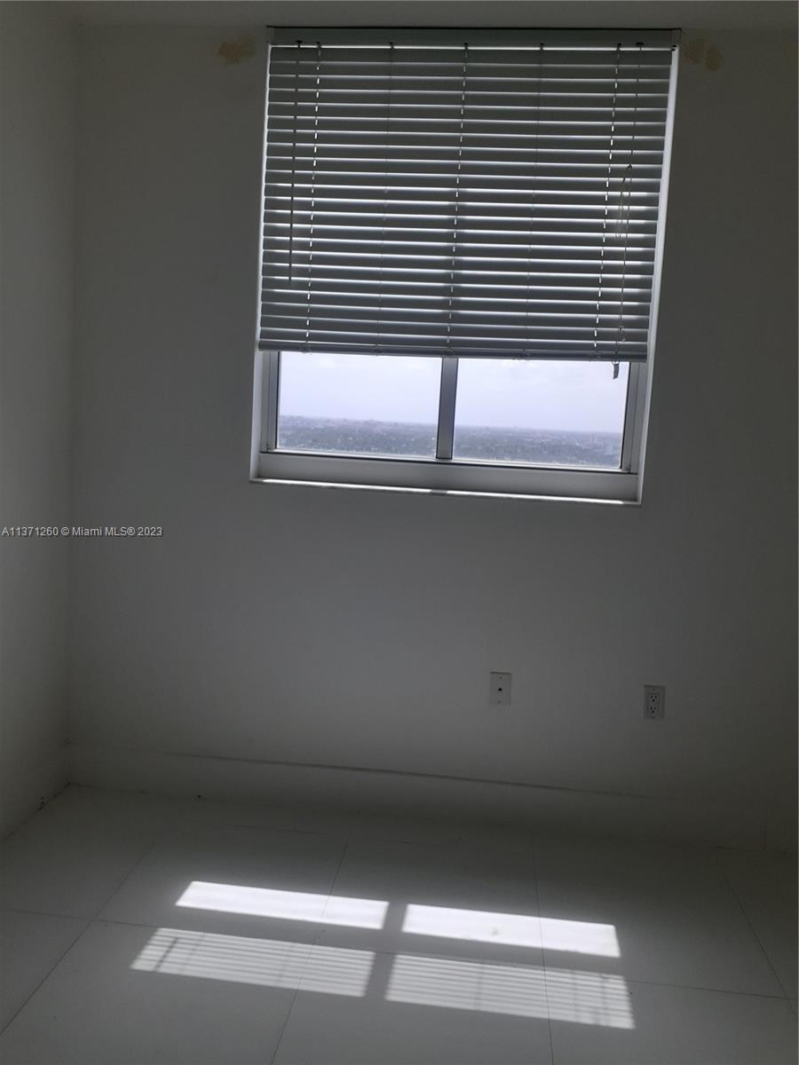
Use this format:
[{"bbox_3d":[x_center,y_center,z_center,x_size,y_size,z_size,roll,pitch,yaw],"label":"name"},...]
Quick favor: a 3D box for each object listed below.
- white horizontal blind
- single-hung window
[{"bbox_3d":[0.197,-1.098,2.725,1.305,1.011,0.070,4,7,6],"label":"white horizontal blind"},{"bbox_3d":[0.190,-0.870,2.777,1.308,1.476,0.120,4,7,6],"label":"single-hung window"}]

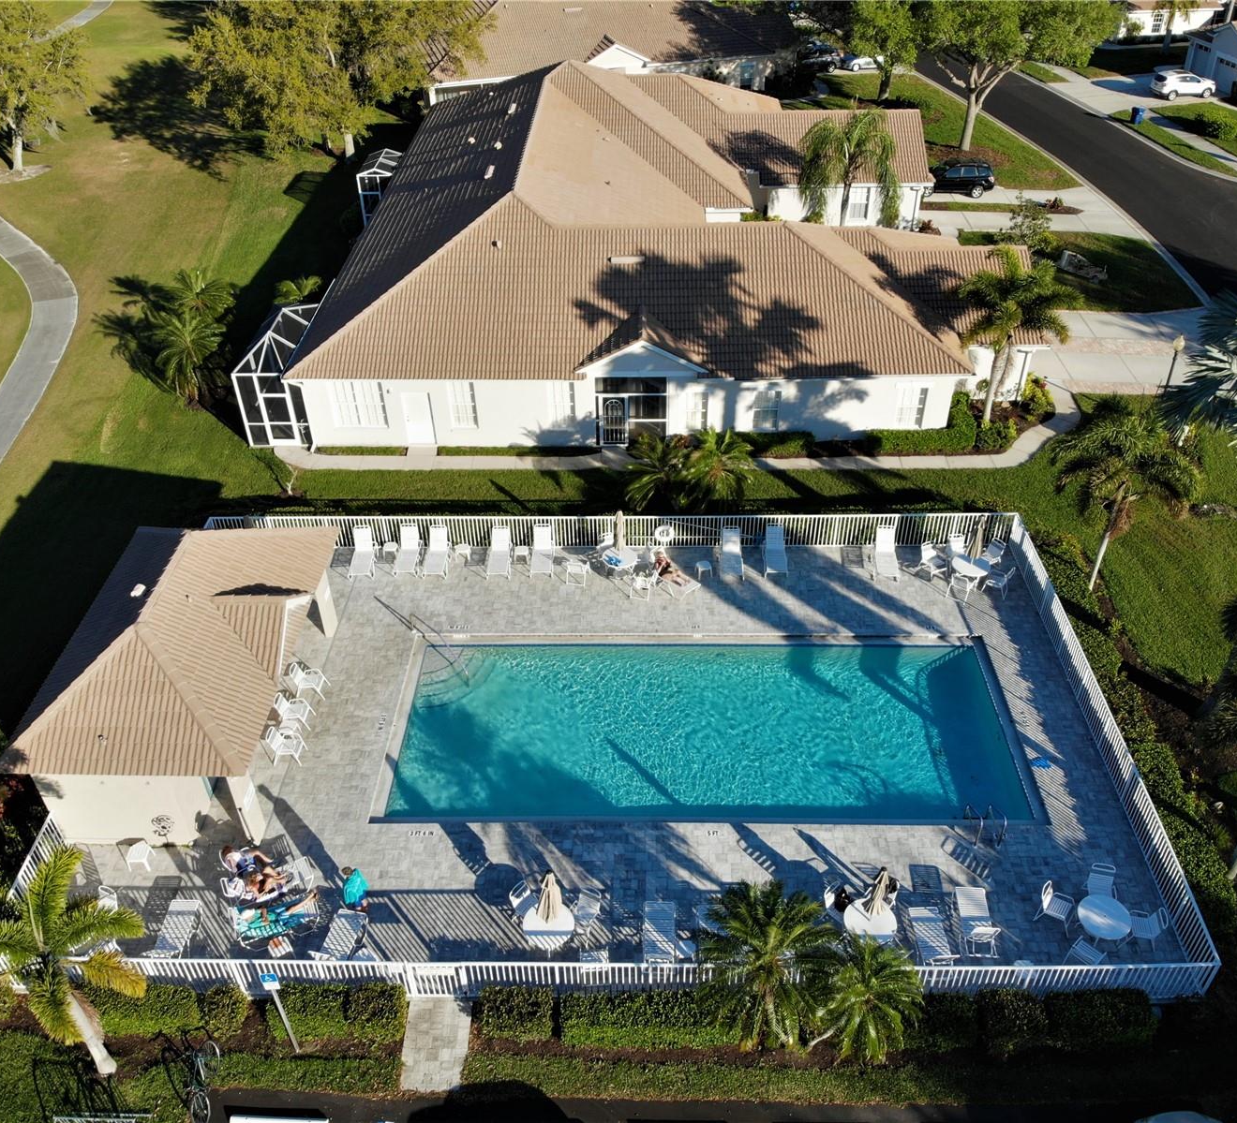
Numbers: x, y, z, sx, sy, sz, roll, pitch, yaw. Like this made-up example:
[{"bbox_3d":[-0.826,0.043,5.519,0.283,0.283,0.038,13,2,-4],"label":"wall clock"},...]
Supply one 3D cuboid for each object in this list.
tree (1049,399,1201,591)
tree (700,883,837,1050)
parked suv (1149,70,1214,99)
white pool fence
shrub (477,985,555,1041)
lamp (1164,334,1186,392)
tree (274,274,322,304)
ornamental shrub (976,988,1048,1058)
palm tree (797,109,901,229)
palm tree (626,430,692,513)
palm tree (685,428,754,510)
[{"bbox_3d":[13.753,-1.381,29.001,3.800,5.700,3.800,0,39,2],"label":"tree"},{"bbox_3d":[2.720,7.951,19.350,2.500,3.900,2.500,0,39,2],"label":"tree"},{"bbox_3d":[38.796,-32.673,71.019,4.500,1.670,1.850,-6,39,-6],"label":"parked suv"},{"bbox_3d":[-0.397,3.748,26.404,24.804,1.230,14.823,0,39,1],"label":"white pool fence"},{"bbox_3d":[-1.995,8.990,20.582,1.480,0.950,0.800,0,39,2],"label":"shrub"},{"bbox_3d":[20.835,-7.365,39.121,0.430,2.600,0.430,0,39,1],"label":"lamp"},{"bbox_3d":[-12.580,-9.744,41.892,2.200,3.800,2.200,0,39,1],"label":"tree"},{"bbox_3d":[7.588,8.950,20.168,1.200,0.880,0.900,0,39,1],"label":"ornamental shrub"},{"bbox_3d":[10.420,-17.376,48.052,4.600,6.500,4.600,0,39,2],"label":"palm tree"},{"bbox_3d":[1.332,-2.357,32.405,2.300,3.400,2.400,0,39,2],"label":"palm tree"},{"bbox_3d":[3.167,-2.915,33.684,2.400,3.000,2.400,0,39,1],"label":"palm tree"}]

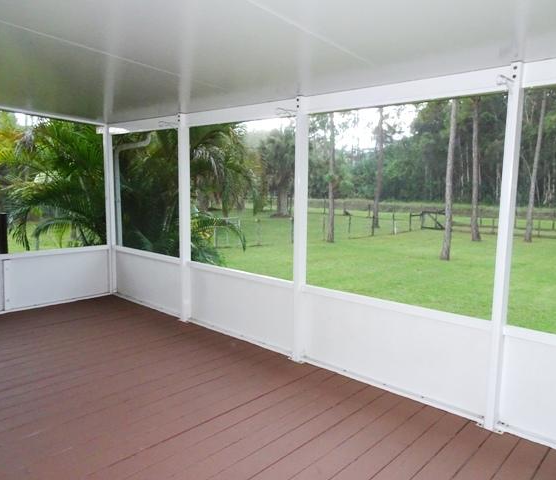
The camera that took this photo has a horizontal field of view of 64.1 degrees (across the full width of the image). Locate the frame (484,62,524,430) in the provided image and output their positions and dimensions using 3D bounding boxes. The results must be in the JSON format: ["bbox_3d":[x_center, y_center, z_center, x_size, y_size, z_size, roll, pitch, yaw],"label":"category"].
[{"bbox_3d":[1.290,0.078,2.522,0.053,2.080,0.100,7,9,42],"label":"frame"}]

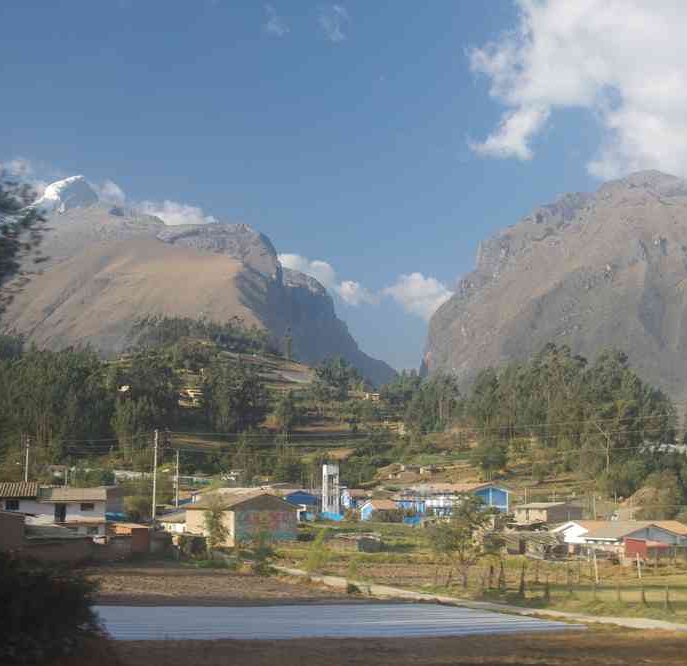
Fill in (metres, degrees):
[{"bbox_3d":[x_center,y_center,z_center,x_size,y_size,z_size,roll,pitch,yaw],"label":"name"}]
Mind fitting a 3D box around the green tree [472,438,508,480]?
[{"bbox_3d":[30.900,26.660,245.690,7.280,8.810,6.920,-1,-9,7],"label":"green tree"}]

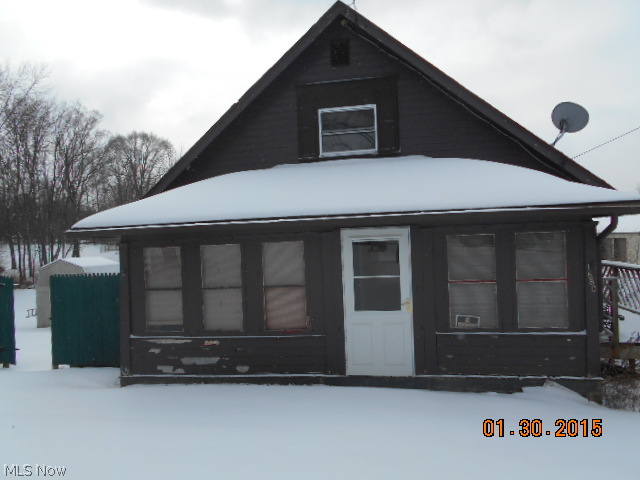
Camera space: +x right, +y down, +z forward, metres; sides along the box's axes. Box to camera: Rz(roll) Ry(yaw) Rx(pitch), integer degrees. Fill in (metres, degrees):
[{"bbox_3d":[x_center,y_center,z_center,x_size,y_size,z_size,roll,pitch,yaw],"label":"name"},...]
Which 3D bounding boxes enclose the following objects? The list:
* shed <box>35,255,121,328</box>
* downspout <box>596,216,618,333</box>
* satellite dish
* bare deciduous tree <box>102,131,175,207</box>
[{"bbox_3d":[-7.749,1.645,15.798,2.100,2.150,1.700,-2,-1,22],"label":"shed"},{"bbox_3d":[3.619,0.480,6.052,0.120,1.530,0.500,-2,-1,9],"label":"downspout"},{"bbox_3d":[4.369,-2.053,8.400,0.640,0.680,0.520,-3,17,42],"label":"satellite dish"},{"bbox_3d":[-21.086,-6.000,56.000,8.200,13.400,8.200,-2,-1,-21],"label":"bare deciduous tree"}]

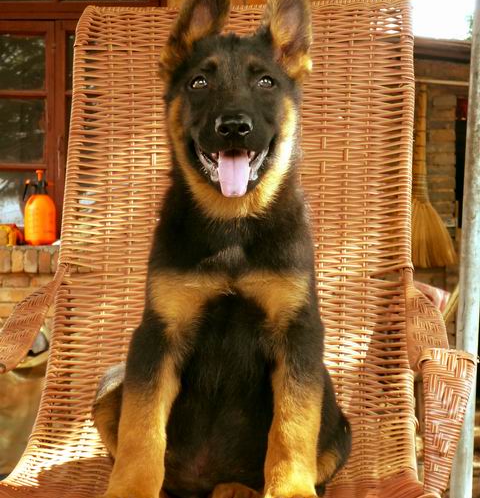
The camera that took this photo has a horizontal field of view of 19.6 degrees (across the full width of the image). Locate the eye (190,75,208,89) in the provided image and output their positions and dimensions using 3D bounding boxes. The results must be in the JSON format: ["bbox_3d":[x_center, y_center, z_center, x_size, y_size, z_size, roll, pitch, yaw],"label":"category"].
[{"bbox_3d":[-0.043,-0.178,1.480,0.019,0.015,0.014,0,2,9],"label":"eye"}]

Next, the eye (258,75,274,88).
[{"bbox_3d":[0.028,-0.179,1.480,0.018,0.014,0.014,0,2,-6],"label":"eye"}]

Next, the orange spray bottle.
[{"bbox_3d":[-0.880,-0.181,6.100,0.150,0.330,0.135,0,2,6],"label":"orange spray bottle"}]

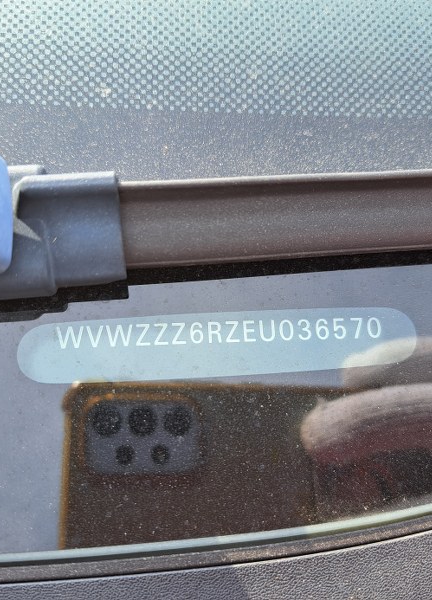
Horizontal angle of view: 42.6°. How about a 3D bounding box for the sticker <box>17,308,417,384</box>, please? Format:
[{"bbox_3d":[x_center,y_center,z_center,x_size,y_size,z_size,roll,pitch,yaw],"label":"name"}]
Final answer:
[{"bbox_3d":[0.002,0.008,0.106,0.077,0.001,0.012,-3,78,-8],"label":"sticker"}]

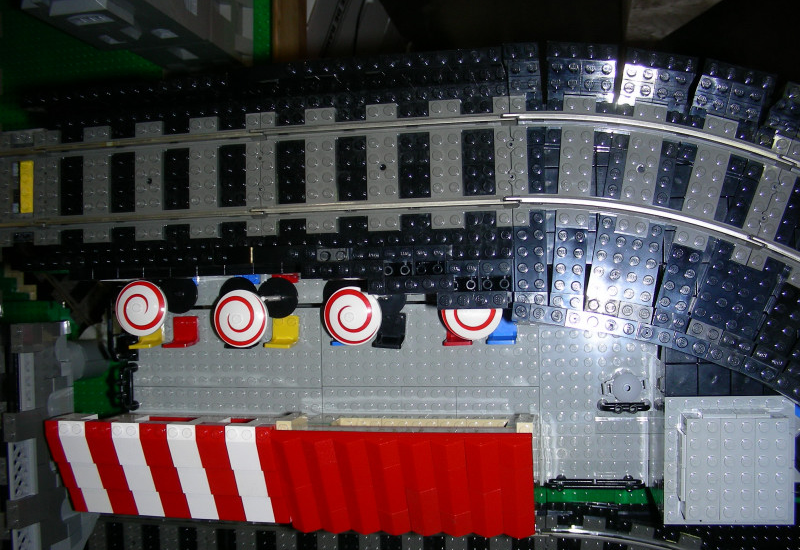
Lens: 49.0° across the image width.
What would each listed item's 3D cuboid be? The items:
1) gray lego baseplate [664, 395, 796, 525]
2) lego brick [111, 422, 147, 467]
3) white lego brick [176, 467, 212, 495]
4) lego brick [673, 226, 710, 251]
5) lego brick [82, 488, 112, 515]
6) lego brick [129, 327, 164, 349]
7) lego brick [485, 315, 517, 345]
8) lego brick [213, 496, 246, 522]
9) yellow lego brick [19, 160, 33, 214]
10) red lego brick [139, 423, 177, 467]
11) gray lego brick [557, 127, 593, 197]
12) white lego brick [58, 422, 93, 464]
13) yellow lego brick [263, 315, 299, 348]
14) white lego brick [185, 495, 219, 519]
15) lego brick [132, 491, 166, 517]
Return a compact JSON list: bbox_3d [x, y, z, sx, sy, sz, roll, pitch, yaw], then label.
[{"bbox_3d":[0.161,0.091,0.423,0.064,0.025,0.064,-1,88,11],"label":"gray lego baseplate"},{"bbox_3d":[-0.139,0.088,0.453,0.016,0.011,0.024,-1,88,11],"label":"lego brick"},{"bbox_3d":[-0.107,0.103,0.456,0.016,0.011,0.024,-1,88,11],"label":"white lego brick"},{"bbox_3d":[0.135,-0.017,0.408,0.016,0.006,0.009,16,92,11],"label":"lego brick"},{"bbox_3d":[-0.165,0.119,0.478,0.016,0.011,0.024,-1,88,11],"label":"lego brick"},{"bbox_3d":[-0.156,0.035,0.536,0.016,0.016,0.018,-2,88,11],"label":"lego brick"},{"bbox_3d":[0.058,0.030,0.495,0.016,0.019,0.018,-1,88,11],"label":"lego brick"},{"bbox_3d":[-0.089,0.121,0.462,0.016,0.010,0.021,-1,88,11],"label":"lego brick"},{"bbox_3d":[-0.209,-0.049,0.499,0.008,0.010,0.032,-1,88,11],"label":"yellow lego brick"},{"bbox_3d":[-0.124,0.087,0.450,0.016,0.011,0.024,-1,88,11],"label":"red lego brick"},{"bbox_3d":[0.085,-0.054,0.423,0.016,0.005,0.033,4,89,11],"label":"gray lego brick"},{"bbox_3d":[-0.166,0.086,0.451,0.016,0.011,0.024,-1,89,11],"label":"white lego brick"},{"bbox_3d":[-0.070,0.033,0.515,0.016,0.018,0.018,-2,89,11],"label":"yellow lego brick"},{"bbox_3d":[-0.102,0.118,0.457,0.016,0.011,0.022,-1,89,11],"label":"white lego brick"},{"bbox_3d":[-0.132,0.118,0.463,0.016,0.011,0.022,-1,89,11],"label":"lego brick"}]

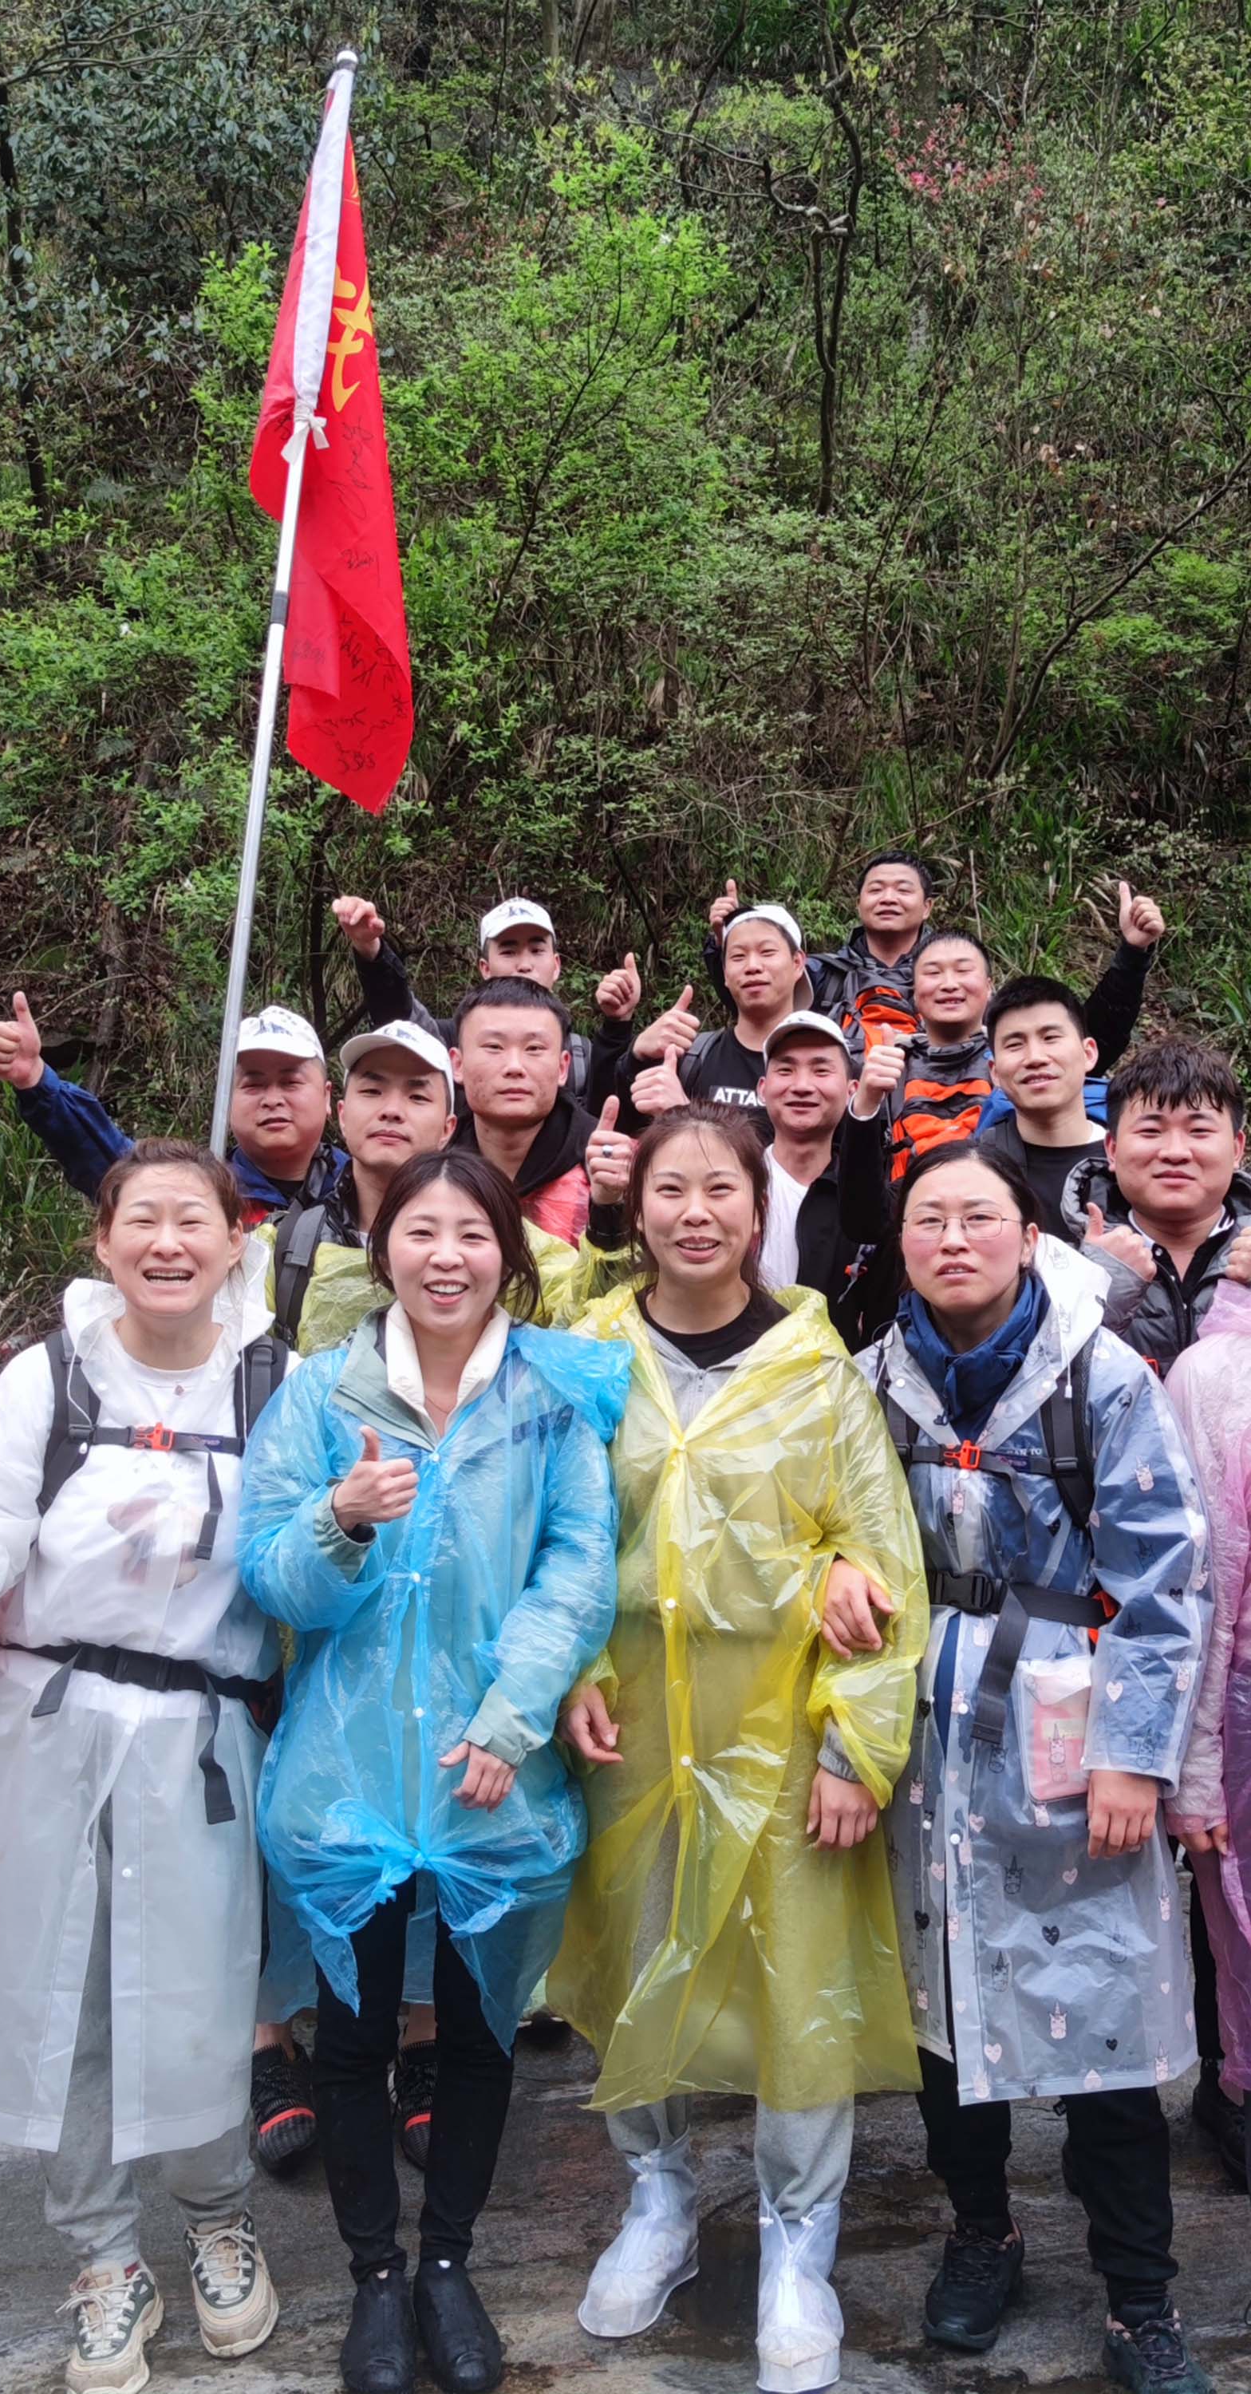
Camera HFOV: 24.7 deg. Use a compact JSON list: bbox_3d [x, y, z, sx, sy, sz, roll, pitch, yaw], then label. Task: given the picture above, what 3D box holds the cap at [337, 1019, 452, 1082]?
[{"bbox_3d":[-0.353,-0.222,4.400,0.175,0.130,0.250,3,2,0],"label":"cap"}]

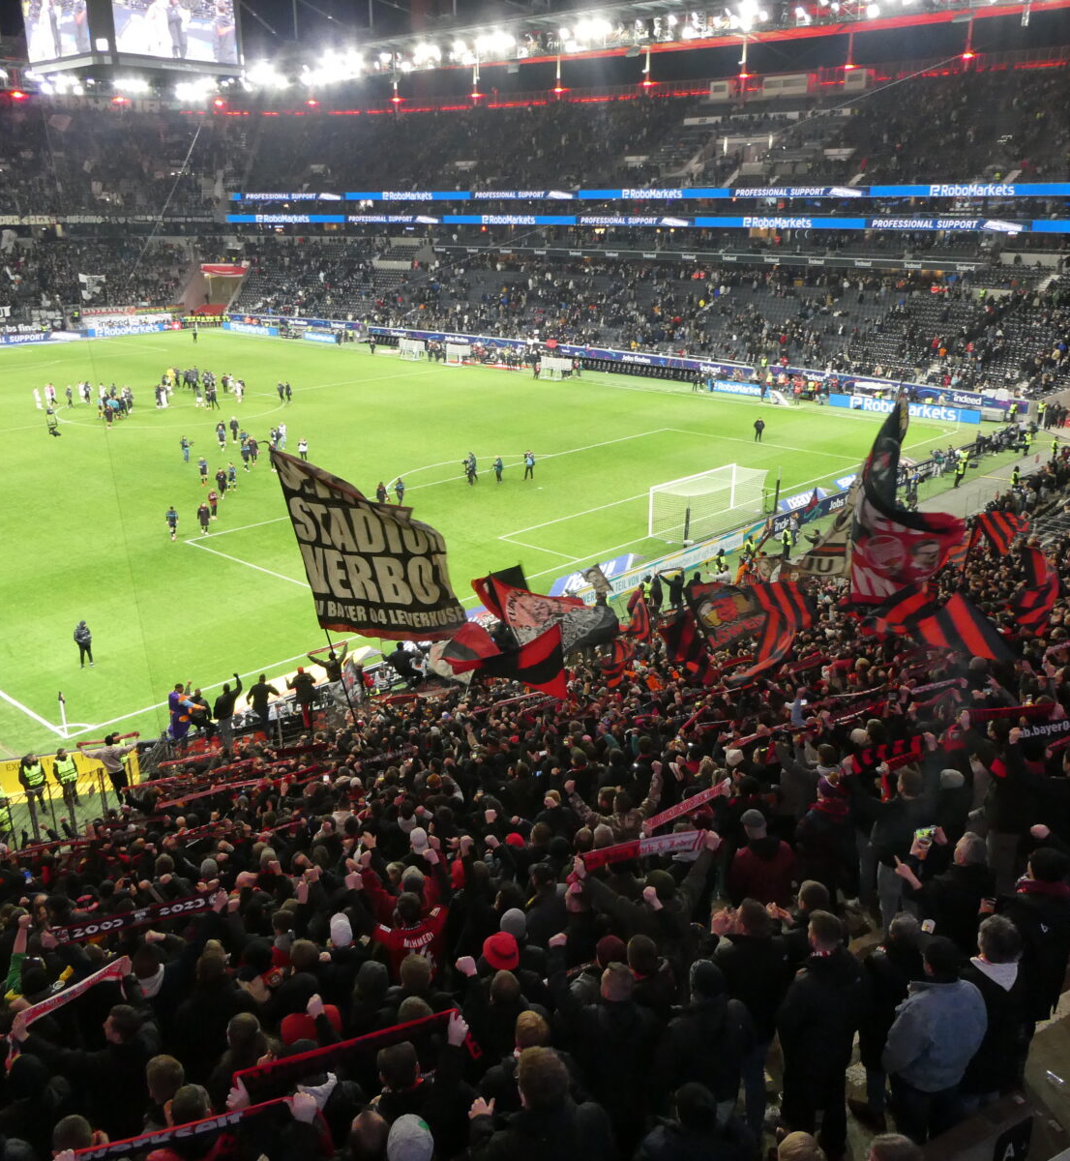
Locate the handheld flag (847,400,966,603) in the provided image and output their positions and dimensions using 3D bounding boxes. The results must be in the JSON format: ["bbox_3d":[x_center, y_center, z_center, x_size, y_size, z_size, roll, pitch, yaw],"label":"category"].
[{"bbox_3d":[6.874,-1.457,20.000,1.707,3.678,0.800,7,20,19],"label":"handheld flag"}]

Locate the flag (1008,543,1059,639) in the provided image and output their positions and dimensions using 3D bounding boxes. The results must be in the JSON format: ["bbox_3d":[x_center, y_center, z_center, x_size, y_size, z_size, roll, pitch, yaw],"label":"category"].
[{"bbox_3d":[6.972,0.144,15.000,0.650,1.200,0.400,9,21,25],"label":"flag"}]

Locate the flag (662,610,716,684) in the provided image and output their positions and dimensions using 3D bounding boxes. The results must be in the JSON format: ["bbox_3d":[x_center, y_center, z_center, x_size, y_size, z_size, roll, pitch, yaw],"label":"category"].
[{"bbox_3d":[2.945,1.259,20.500,0.950,1.350,0.450,3,19,8],"label":"flag"}]

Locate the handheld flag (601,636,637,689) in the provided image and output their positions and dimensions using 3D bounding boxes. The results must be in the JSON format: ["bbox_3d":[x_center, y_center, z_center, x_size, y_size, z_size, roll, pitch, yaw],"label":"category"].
[{"bbox_3d":[1.762,1.724,22.500,0.720,1.000,0.450,2,19,5],"label":"handheld flag"}]

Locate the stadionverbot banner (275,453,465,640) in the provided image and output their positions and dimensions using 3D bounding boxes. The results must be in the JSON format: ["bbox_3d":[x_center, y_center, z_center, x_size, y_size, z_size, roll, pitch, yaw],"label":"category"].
[{"bbox_3d":[-3.307,-0.690,21.500,3.600,3.500,0.700,0,19,-1],"label":"stadionverbot banner"}]

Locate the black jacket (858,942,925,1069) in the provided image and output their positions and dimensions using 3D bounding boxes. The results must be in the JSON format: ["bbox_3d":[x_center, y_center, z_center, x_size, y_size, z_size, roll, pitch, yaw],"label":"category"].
[{"bbox_3d":[2.231,2.654,6.700,0.500,0.700,0.340,-6,20,-17],"label":"black jacket"}]

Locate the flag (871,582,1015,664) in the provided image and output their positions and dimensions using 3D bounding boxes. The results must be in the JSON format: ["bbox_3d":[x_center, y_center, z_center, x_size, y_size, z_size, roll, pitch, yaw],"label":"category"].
[{"bbox_3d":[6.073,0.638,16.000,1.949,1.000,0.600,8,20,21],"label":"flag"}]

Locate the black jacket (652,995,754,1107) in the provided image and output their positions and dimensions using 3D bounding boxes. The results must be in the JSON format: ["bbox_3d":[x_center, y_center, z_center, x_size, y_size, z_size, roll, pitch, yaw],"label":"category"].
[{"bbox_3d":[0.991,2.780,6.350,0.570,0.660,0.360,-4,19,-11],"label":"black jacket"}]

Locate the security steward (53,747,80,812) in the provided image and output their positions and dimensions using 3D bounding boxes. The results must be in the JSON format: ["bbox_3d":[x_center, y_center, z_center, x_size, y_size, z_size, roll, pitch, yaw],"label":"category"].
[{"bbox_3d":[-12.600,5.359,28.953,0.380,1.800,0.580,14,23,34],"label":"security steward"}]

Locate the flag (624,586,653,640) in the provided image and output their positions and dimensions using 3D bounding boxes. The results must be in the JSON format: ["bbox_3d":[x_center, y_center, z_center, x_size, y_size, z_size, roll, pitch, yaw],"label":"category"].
[{"bbox_3d":[2.649,0.821,27.500,0.720,1.300,0.400,2,19,6],"label":"flag"}]

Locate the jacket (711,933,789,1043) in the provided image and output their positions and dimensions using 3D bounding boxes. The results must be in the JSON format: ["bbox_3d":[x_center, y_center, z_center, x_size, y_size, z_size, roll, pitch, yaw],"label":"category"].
[{"bbox_3d":[1.294,2.412,6.400,0.540,0.700,0.400,-5,19,-14],"label":"jacket"}]

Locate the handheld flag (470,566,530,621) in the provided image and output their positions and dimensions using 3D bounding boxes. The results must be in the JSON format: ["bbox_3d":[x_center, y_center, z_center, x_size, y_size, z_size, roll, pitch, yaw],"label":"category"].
[{"bbox_3d":[-0.909,0.319,28.000,1.528,1.437,0.450,0,19,-2],"label":"handheld flag"}]

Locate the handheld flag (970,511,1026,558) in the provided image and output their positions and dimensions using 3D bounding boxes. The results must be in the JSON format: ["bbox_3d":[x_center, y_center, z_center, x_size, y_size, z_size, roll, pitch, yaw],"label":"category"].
[{"bbox_3d":[11.442,-1.167,26.500,1.187,1.029,0.400,8,20,23],"label":"handheld flag"}]

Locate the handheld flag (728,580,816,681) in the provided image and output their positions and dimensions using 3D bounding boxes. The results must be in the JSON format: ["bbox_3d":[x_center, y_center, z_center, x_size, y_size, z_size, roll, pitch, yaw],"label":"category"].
[{"bbox_3d":[4.291,0.925,19.500,1.436,1.755,0.500,5,19,13],"label":"handheld flag"}]

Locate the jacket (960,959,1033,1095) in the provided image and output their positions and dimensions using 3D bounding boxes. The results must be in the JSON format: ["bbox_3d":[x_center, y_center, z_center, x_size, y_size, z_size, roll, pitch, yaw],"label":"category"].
[{"bbox_3d":[2.503,2.450,5.900,0.520,0.700,0.340,-5,19,-14],"label":"jacket"}]

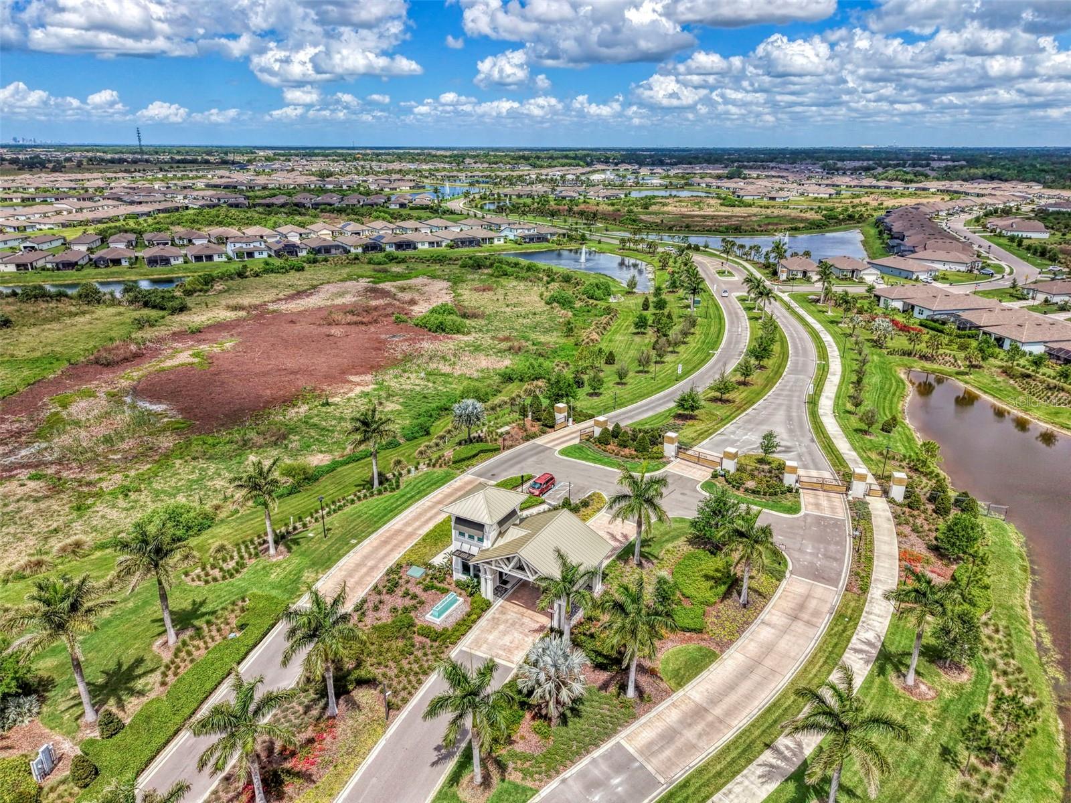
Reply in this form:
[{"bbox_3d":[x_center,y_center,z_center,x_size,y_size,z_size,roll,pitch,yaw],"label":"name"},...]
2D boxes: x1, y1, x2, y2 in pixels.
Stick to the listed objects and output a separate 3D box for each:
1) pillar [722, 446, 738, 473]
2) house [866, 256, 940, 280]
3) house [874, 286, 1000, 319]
[{"bbox_3d":[27.323,8.297,103.999,1.479,3.328,1.479,13,23,33],"label":"pillar"},{"bbox_3d":[129.408,-47.378,260.389,12.000,5.600,22.000,-6,20,-16],"label":"house"},{"bbox_3d":[112.357,-28.217,206.255,24.000,5.700,24.600,-4,20,-11],"label":"house"}]

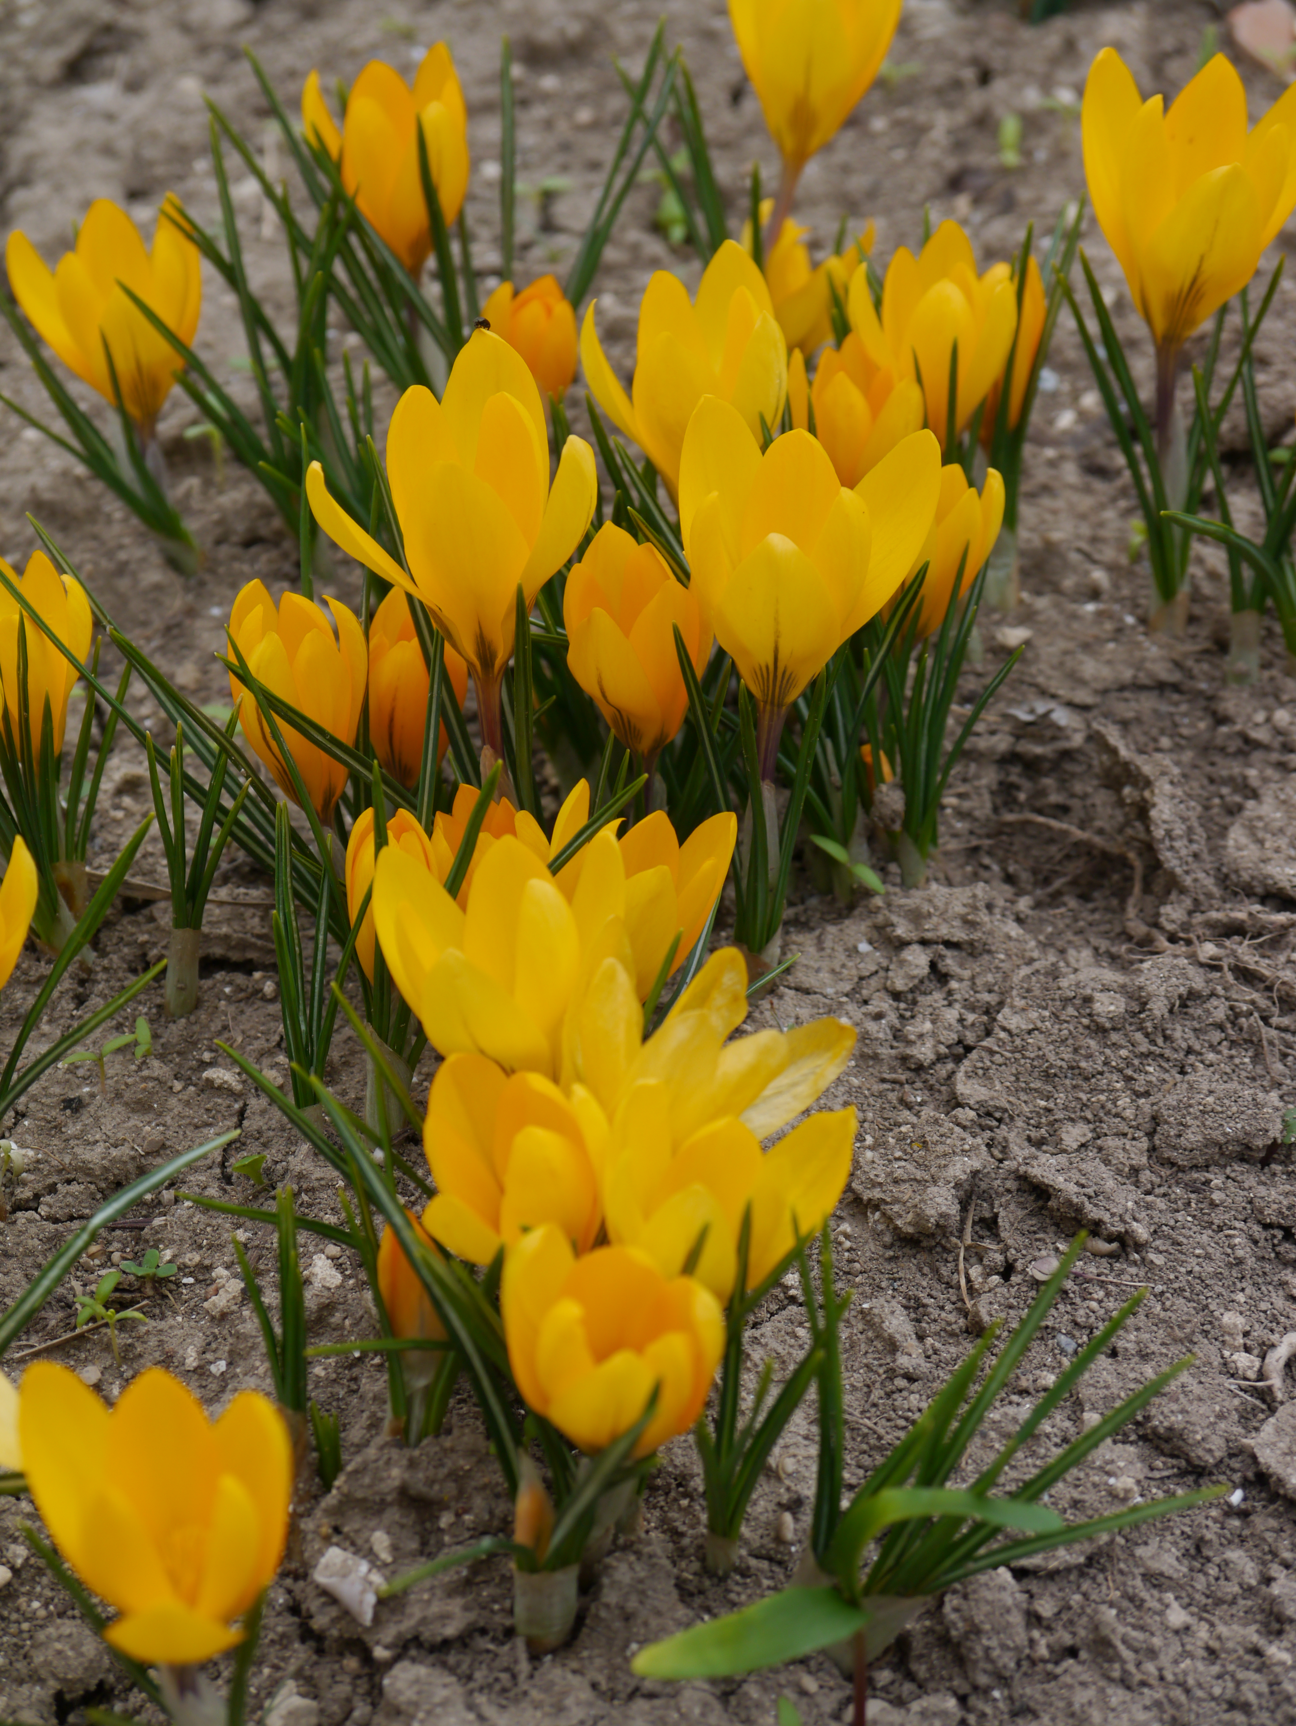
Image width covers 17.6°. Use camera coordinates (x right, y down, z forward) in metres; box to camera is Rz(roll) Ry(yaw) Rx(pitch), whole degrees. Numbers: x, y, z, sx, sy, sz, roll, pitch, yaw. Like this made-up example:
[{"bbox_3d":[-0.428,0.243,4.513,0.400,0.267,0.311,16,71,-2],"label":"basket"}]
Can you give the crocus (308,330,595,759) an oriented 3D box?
[{"bbox_3d":[-0.025,-0.036,0.527,0.036,0.055,0.036,-5,35,-2],"label":"crocus"}]

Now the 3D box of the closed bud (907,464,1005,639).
[{"bbox_3d":[0.038,-0.037,0.534,0.014,0.025,0.014,20,34,2],"label":"closed bud"}]

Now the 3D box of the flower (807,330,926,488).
[{"bbox_3d":[0.031,-0.064,0.610,0.018,0.025,0.018,0,33,0],"label":"flower"}]

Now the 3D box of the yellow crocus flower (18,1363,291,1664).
[{"bbox_3d":[-0.049,0.068,0.411,0.027,0.031,0.027,-11,35,-8],"label":"yellow crocus flower"}]

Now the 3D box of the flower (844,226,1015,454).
[{"bbox_3d":[0.040,-0.071,0.581,0.024,0.031,0.024,1,35,4],"label":"flower"}]

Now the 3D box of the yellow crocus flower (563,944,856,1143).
[{"bbox_3d":[0.007,0.028,0.469,0.031,0.027,0.031,16,34,2],"label":"yellow crocus flower"}]

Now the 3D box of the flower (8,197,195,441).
[{"bbox_3d":[-0.079,-0.076,0.603,0.027,0.034,0.027,-18,34,-5],"label":"flower"}]

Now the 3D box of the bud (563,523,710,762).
[{"bbox_3d":[-0.001,-0.029,0.570,0.020,0.034,0.020,-5,33,3],"label":"bud"}]

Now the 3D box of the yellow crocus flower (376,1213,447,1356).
[{"bbox_3d":[-0.027,0.050,0.486,0.008,0.020,0.008,-3,33,2],"label":"yellow crocus flower"}]

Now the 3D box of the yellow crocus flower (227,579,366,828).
[{"bbox_3d":[-0.046,-0.020,0.562,0.018,0.036,0.018,-7,33,4],"label":"yellow crocus flower"}]

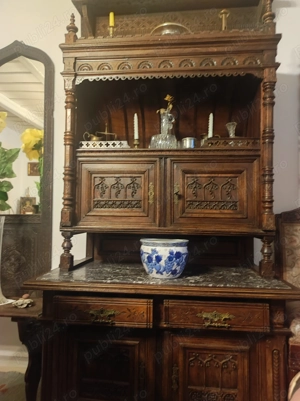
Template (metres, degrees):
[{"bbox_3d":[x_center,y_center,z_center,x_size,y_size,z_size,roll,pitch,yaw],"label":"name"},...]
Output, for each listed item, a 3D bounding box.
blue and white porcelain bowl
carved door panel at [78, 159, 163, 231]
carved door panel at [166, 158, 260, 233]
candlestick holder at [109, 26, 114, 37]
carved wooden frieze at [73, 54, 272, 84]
[{"bbox_3d":[0.082,0.317,1.610,0.269,0.194,0.269,1,-1,0],"label":"blue and white porcelain bowl"},{"bbox_3d":[-0.190,-0.050,1.739,0.501,0.416,0.030,0,-1,5],"label":"carved door panel"},{"bbox_3d":[0.366,-0.038,1.691,0.531,0.418,0.030,0,-1,5],"label":"carved door panel"},{"bbox_3d":[-0.236,-1.026,1.773,0.042,0.090,0.042,0,-1,5],"label":"candlestick holder"},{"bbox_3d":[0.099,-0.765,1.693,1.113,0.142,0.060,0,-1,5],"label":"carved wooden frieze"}]

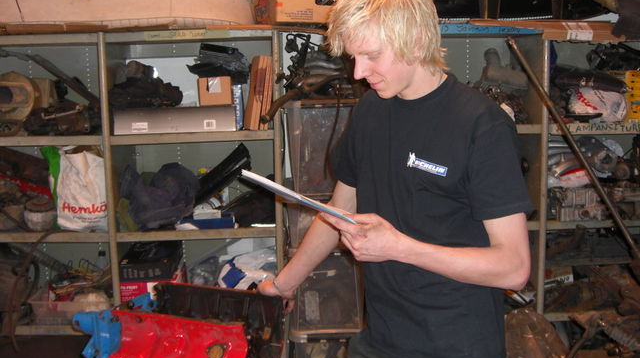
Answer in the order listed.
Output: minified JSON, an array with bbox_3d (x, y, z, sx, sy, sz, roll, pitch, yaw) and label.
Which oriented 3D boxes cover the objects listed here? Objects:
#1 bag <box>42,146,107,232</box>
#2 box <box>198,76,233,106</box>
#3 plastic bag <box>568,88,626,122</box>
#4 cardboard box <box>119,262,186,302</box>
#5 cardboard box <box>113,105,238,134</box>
[{"bbox_3d":[-1.099,0.052,3.191,0.280,0.370,0.170,1,8,12],"label":"bag"},{"bbox_3d":[-0.450,-0.388,3.112,0.140,0.118,0.140,-1,7,2],"label":"box"},{"bbox_3d":[1.245,-0.333,3.146,0.250,0.150,0.180,-1,7,0],"label":"plastic bag"},{"bbox_3d":[-0.791,0.501,3.301,0.260,0.270,0.300,-1,7,0],"label":"cardboard box"},{"bbox_3d":[-0.624,-0.269,3.160,0.530,0.115,0.270,-1,7,0],"label":"cardboard box"}]

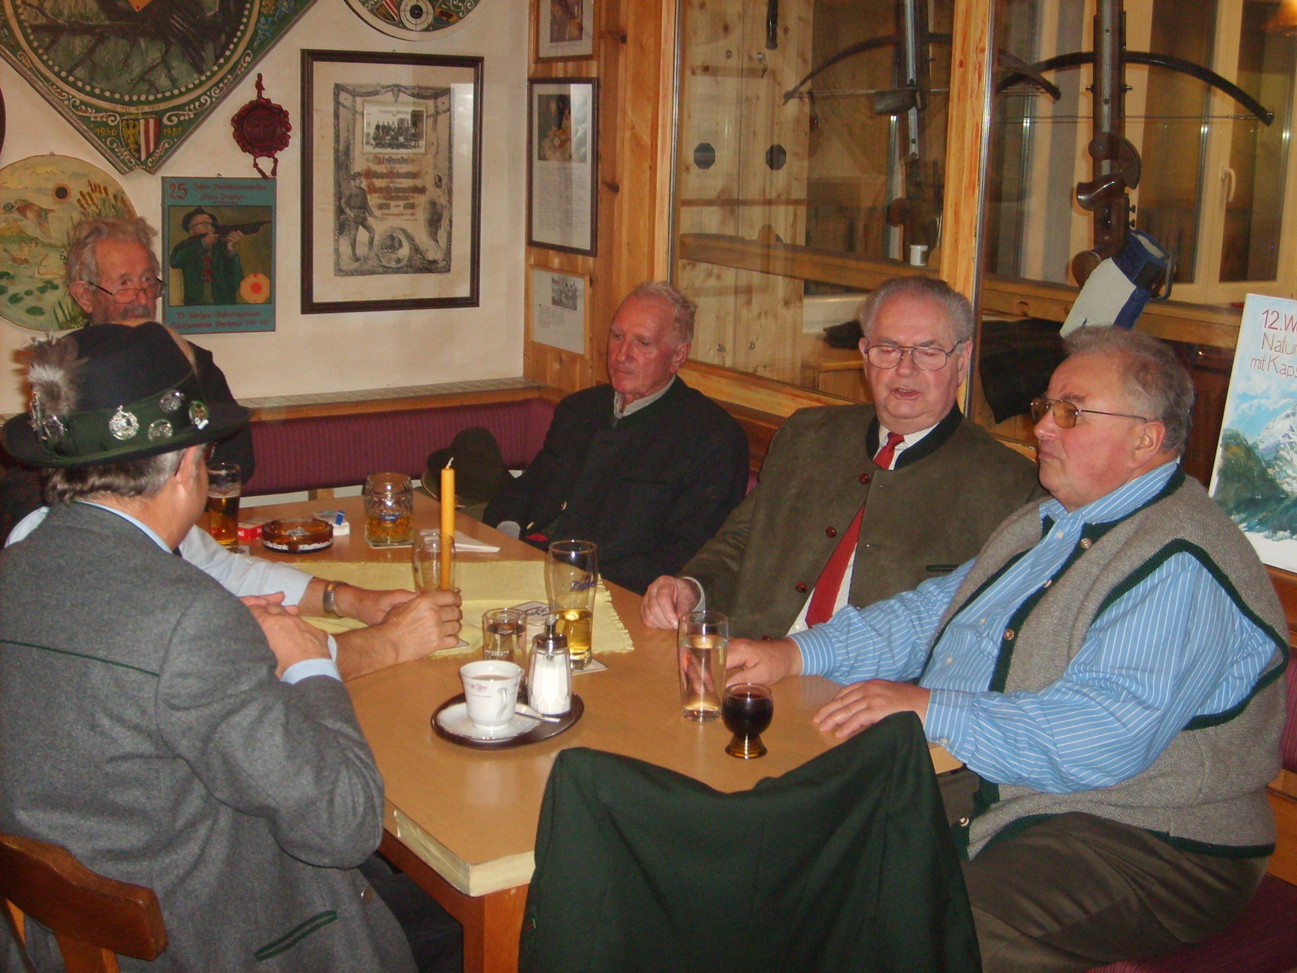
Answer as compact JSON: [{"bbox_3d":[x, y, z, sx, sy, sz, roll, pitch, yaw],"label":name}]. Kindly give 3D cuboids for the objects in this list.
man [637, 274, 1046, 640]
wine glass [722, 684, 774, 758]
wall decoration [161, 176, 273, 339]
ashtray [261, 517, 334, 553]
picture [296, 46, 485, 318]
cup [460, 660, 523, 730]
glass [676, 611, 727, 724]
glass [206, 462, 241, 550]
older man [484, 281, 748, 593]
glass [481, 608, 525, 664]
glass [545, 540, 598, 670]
[{"bbox_3d":[0.302,0.346,2.598,0.580,1.333,0.660,12,17,39],"label":"man"},{"bbox_3d":[0.133,0.311,2.134,0.067,0.083,0.067,2,13,0],"label":"wine glass"},{"bbox_3d":[-1.039,-0.559,3.924,0.281,0.375,0.020,-6,15,-32],"label":"wall decoration"},{"bbox_3d":[-0.674,0.094,3.092,0.137,0.036,0.137,2,13,0],"label":"ashtray"},{"bbox_3d":[-0.644,-0.772,4.125,0.500,0.648,0.030,-6,15,-32],"label":"picture"},{"bbox_3d":[-0.208,0.286,2.162,0.084,0.075,0.101,-4,14,-25],"label":"cup"},{"bbox_3d":[0.077,0.252,2.251,0.069,0.143,0.069,2,13,0],"label":"glass"},{"bbox_3d":[-0.800,0.040,3.028,0.064,0.161,0.064,2,13,0],"label":"glass"},{"bbox_3d":[-0.147,0.223,3.219,0.740,1.240,0.550,-9,16,-39],"label":"older man"},{"bbox_3d":[-0.209,0.241,2.317,0.065,0.117,0.065,2,13,0],"label":"glass"},{"bbox_3d":[-0.119,0.183,2.465,0.083,0.186,0.083,2,13,0],"label":"glass"}]

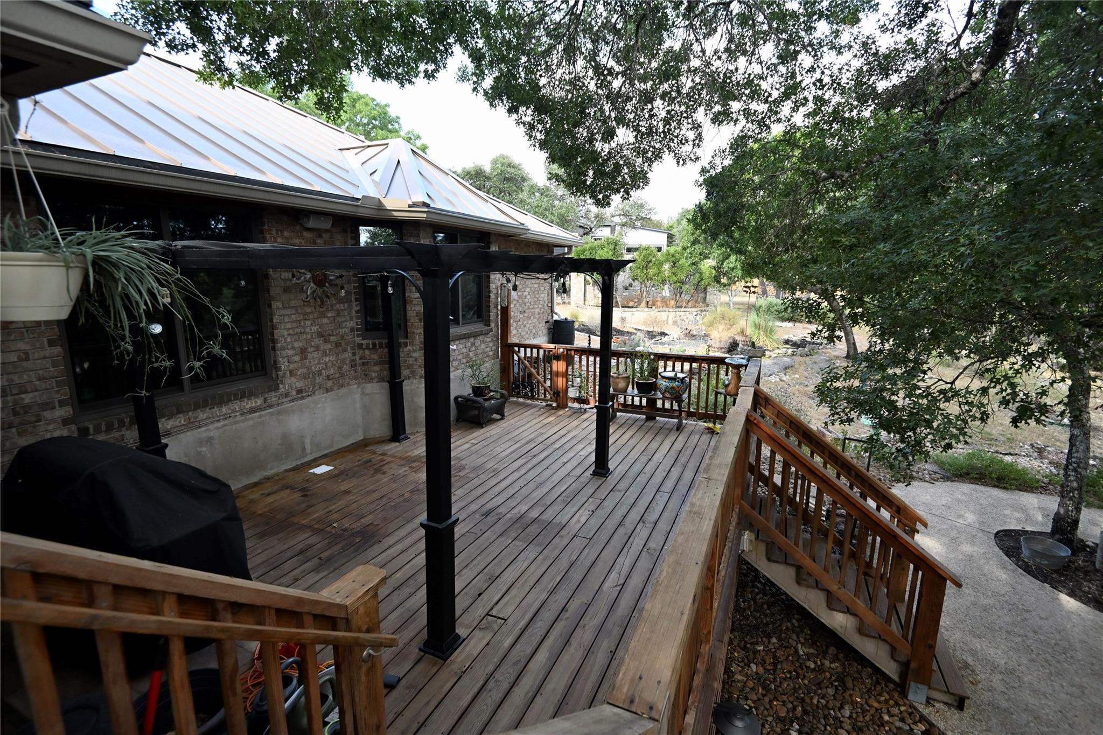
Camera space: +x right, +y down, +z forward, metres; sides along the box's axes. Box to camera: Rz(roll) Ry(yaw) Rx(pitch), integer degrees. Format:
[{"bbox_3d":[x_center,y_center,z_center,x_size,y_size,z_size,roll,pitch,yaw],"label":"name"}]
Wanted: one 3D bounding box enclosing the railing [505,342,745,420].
[{"bbox_3d":[1.012,0.239,7.811,3.920,1.045,0.150,5,12,23],"label":"railing"}]

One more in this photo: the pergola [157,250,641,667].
[{"bbox_3d":[-1.354,0.162,4.607,3.600,2.370,3.450,6,12,24],"label":"pergola"}]

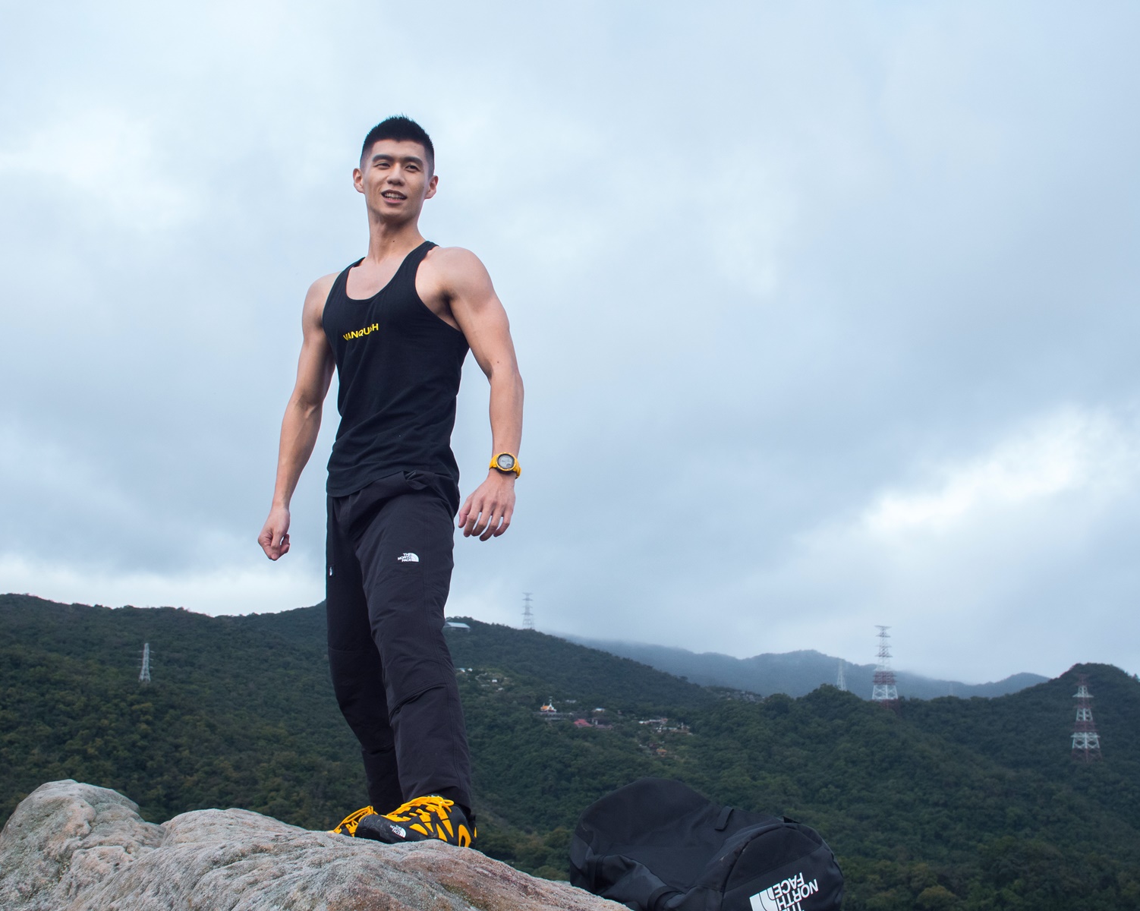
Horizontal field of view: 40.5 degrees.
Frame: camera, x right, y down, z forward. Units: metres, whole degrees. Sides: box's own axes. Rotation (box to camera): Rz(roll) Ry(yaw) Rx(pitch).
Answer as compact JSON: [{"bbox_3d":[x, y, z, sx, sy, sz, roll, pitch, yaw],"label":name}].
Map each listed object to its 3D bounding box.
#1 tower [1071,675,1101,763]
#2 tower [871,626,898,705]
[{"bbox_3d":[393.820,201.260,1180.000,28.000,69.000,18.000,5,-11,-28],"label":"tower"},{"bbox_3d":[270.990,183.520,1330.000,27.000,74.000,18.000,6,-12,-31],"label":"tower"}]

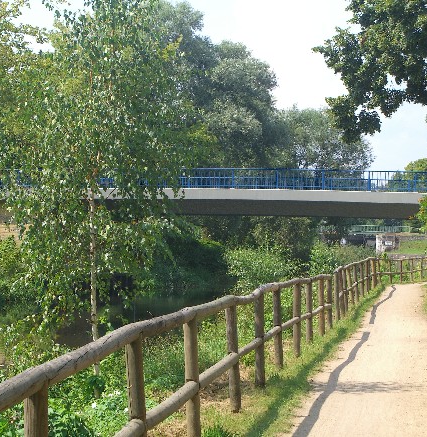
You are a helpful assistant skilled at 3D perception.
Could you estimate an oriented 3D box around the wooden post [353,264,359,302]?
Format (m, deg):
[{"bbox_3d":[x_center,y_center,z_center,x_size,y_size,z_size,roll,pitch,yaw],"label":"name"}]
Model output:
[{"bbox_3d":[3.879,1.779,43.438,0.100,1.040,0.100,-4,-1,0],"label":"wooden post"}]

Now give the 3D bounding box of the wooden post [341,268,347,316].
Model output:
[{"bbox_3d":[2.836,1.614,34.900,0.105,1.000,0.105,-4,-1,0],"label":"wooden post"}]

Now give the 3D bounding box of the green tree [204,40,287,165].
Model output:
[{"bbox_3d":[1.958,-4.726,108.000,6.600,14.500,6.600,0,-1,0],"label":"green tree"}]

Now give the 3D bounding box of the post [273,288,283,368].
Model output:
[{"bbox_3d":[0.846,1.446,20.796,0.100,1.040,0.100,-2,-1,0],"label":"post"}]

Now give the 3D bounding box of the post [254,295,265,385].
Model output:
[{"bbox_3d":[0.530,1.379,18.084,0.108,1.040,0.108,-1,-1,0],"label":"post"}]

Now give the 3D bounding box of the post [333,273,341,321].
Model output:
[{"bbox_3d":[2.616,1.648,33.800,0.105,1.000,0.105,-5,-1,0],"label":"post"}]

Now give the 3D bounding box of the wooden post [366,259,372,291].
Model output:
[{"bbox_3d":[4.893,1.821,50.500,0.110,1.030,0.110,-4,-1,0],"label":"wooden post"}]

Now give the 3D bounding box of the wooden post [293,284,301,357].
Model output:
[{"bbox_3d":[1.200,1.460,22.790,0.100,1.040,0.100,0,-1,0],"label":"wooden post"}]

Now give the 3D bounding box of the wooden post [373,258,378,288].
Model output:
[{"bbox_3d":[5.622,1.943,56.016,0.115,1.040,0.115,-2,-1,0],"label":"wooden post"}]

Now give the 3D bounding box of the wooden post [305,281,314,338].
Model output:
[{"bbox_3d":[1.590,1.532,26.500,0.105,1.000,0.105,-1,-1,0],"label":"wooden post"}]

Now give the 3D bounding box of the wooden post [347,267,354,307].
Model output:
[{"bbox_3d":[3.522,1.753,41.079,0.100,1.040,0.100,-6,-1,0],"label":"wooden post"}]

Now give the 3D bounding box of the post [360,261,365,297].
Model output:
[{"bbox_3d":[4.494,1.852,48.363,0.100,1.040,0.100,-2,-1,0],"label":"post"}]

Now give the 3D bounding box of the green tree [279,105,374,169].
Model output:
[{"bbox_3d":[7.980,-2.732,115.000,7.000,10.800,7.000,0,-1,0],"label":"green tree"}]

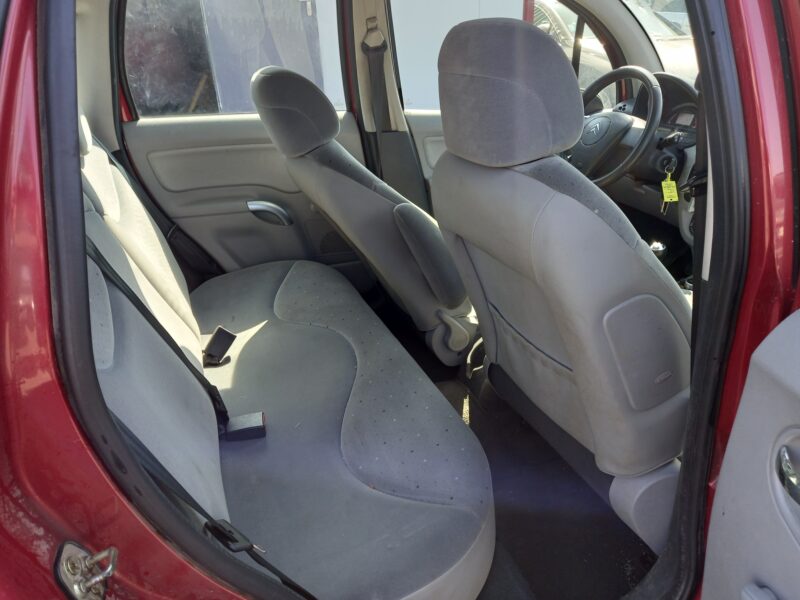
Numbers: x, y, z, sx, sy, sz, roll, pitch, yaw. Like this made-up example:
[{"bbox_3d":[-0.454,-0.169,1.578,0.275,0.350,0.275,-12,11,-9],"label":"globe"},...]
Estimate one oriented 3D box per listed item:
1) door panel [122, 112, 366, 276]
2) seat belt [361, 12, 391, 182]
[{"bbox_3d":[-0.471,-0.303,1.876,0.690,0.600,0.090,-10,22,-20],"label":"door panel"},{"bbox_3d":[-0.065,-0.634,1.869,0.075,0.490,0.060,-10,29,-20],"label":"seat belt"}]

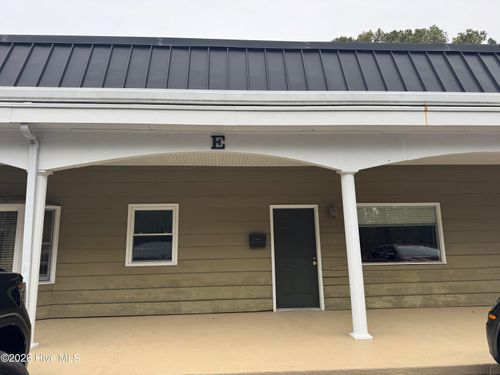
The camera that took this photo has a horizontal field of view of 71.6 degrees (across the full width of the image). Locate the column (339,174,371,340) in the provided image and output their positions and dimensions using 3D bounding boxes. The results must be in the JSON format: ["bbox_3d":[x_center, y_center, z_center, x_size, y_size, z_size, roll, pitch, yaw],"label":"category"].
[{"bbox_3d":[1.508,0.900,5.028,0.242,2.404,0.242,0,-11,-4],"label":"column"}]

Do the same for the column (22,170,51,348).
[{"bbox_3d":[-2.929,0.922,4.694,0.242,2.394,0.242,0,-11,-4],"label":"column"}]

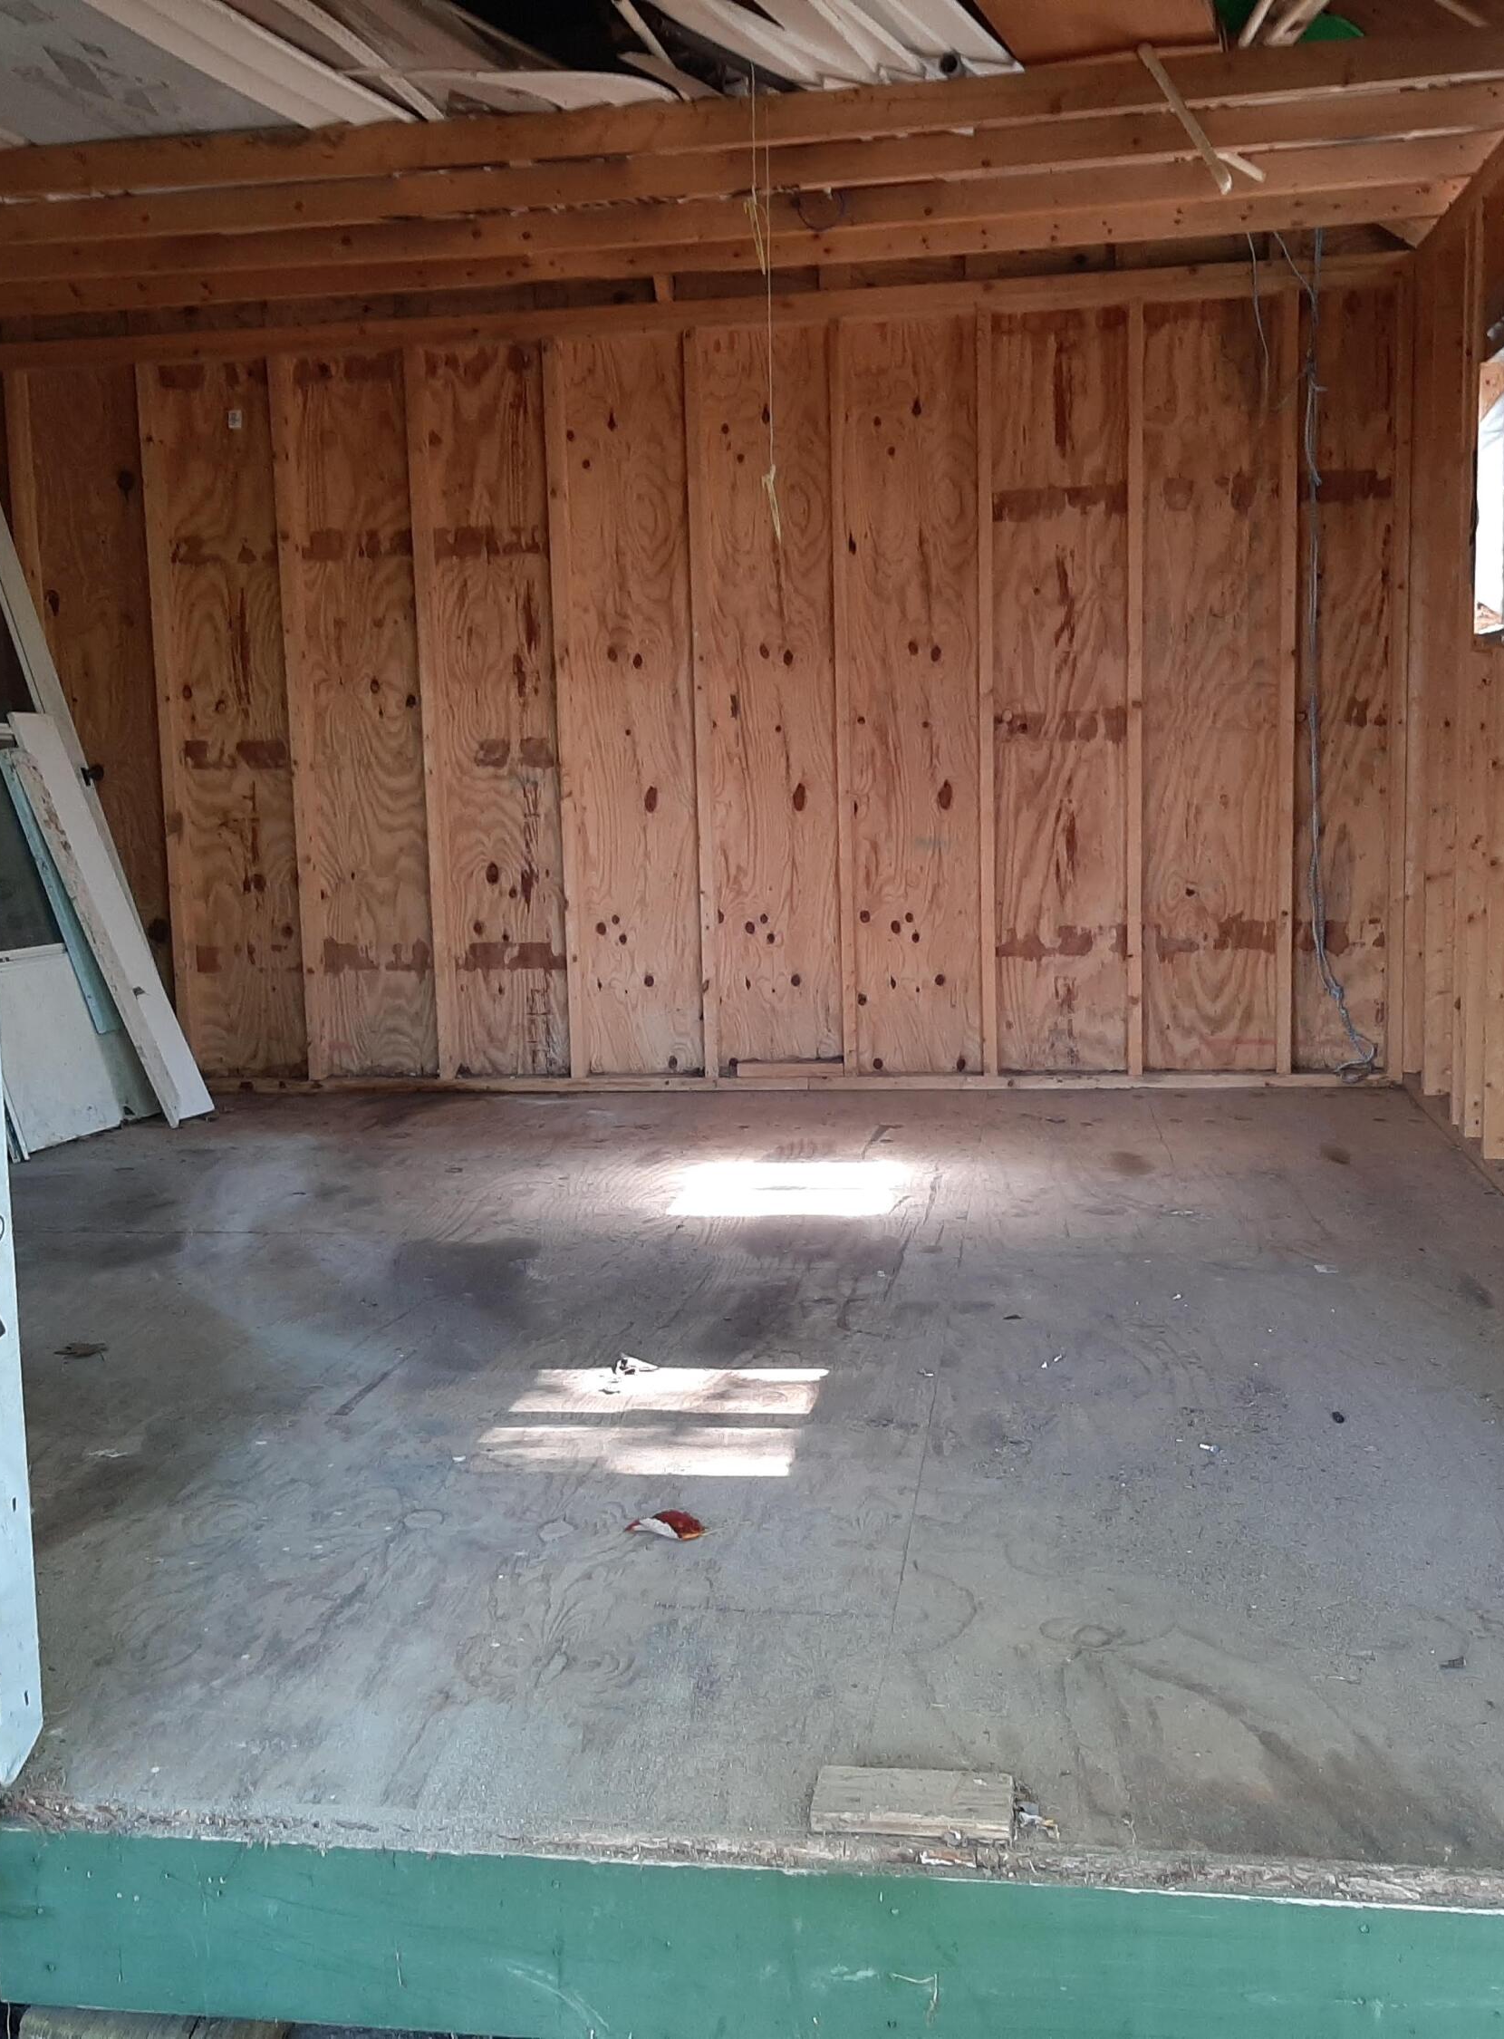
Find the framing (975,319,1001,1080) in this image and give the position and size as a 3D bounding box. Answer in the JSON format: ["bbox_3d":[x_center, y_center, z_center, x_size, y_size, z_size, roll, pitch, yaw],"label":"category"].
[{"bbox_3d":[0.670,-0.887,5.751,0.038,2.108,0.089,0,8,9],"label":"framing"}]

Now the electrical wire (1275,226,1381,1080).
[{"bbox_3d":[1.566,-0.971,5.569,0.290,2.290,0.110,0,8,9],"label":"electrical wire"}]

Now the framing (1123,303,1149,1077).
[{"bbox_3d":[1.072,-0.890,5.690,0.038,2.108,0.089,0,8,9],"label":"framing"}]

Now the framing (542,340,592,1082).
[{"bbox_3d":[-0.535,-0.878,5.932,0.038,2.108,0.089,0,8,9],"label":"framing"}]

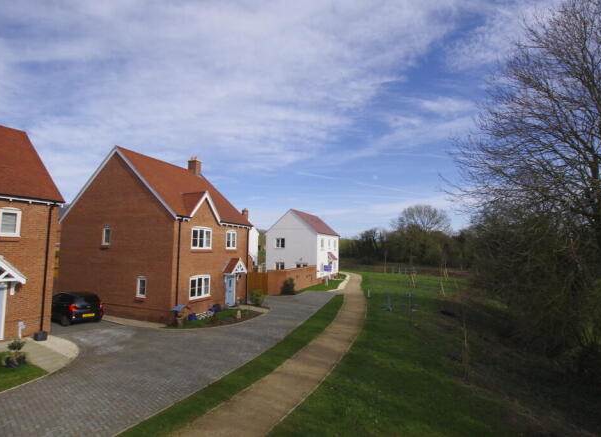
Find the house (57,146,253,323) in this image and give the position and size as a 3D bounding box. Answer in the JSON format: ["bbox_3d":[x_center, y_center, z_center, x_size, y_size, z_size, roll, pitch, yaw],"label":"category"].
[{"bbox_3d":[-9.311,0.679,19.785,10.210,10.150,7.100,-3,-7,23],"label":"house"}]

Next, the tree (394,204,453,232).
[{"bbox_3d":[31.768,3.823,75.021,14.500,15.030,14.000,0,-6,0],"label":"tree"}]

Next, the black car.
[{"bbox_3d":[-12.118,4.570,15.322,3.800,1.460,1.660,-3,-7,28],"label":"black car"}]

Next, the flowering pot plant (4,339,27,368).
[{"bbox_3d":[-8.789,4.082,9.010,0.500,0.800,0.520,-3,-7,23],"label":"flowering pot plant"}]

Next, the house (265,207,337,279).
[{"bbox_3d":[0.796,3.338,37.087,6.730,8.020,9.210,-3,-7,23],"label":"house"}]

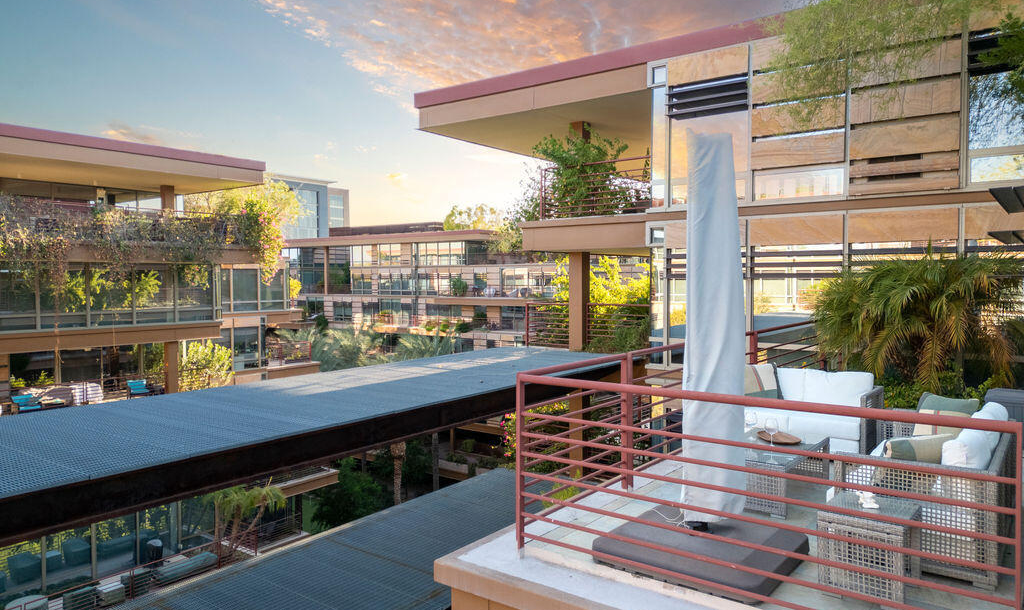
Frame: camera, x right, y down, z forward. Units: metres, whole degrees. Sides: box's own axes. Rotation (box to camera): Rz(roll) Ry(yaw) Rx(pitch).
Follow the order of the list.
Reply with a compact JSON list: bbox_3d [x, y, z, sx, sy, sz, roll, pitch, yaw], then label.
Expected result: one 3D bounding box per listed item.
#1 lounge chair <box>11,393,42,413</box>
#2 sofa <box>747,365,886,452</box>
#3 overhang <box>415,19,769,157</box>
[{"bbox_3d":[-16.540,3.470,24.210,0.800,0.800,0.700,2,3,37],"label":"lounge chair"},{"bbox_3d":[2.843,1.030,7.042,1.400,0.780,0.800,2,3,37],"label":"sofa"},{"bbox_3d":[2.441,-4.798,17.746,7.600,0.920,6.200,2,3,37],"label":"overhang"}]

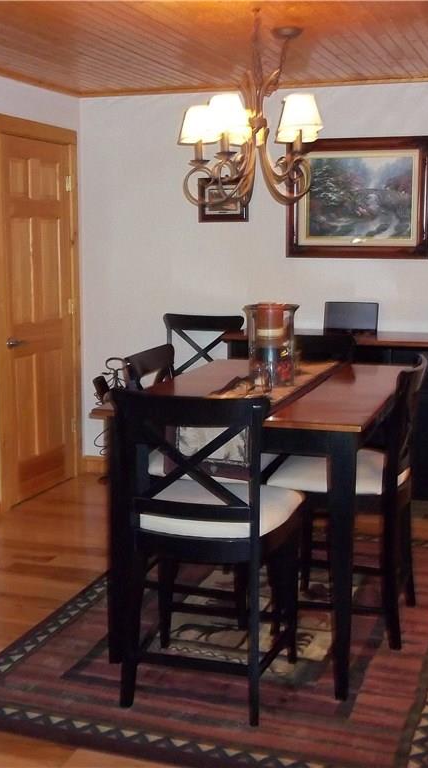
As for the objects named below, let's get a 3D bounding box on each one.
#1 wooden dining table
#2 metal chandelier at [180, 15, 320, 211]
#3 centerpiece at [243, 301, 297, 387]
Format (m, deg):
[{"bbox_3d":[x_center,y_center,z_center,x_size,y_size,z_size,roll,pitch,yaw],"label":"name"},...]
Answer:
[{"bbox_3d":[0.235,0.459,3.817,0.915,0.922,1.460,3,9,17],"label":"wooden dining table"},{"bbox_3d":[0.148,-1.046,3.637,0.560,0.710,0.560,0,9,0],"label":"metal chandelier"},{"bbox_3d":[0.228,-0.161,3.745,0.215,0.325,0.215,0,9,0],"label":"centerpiece"}]

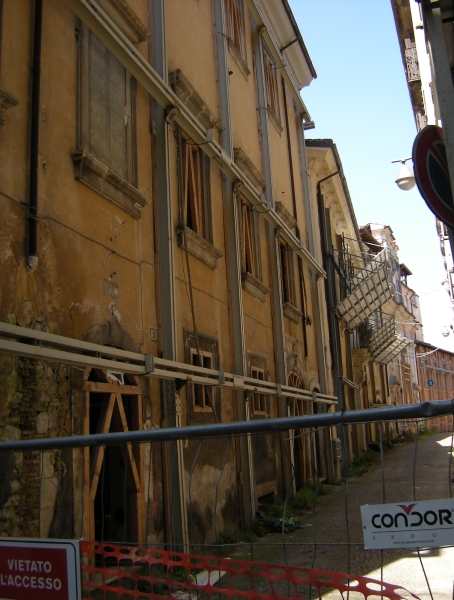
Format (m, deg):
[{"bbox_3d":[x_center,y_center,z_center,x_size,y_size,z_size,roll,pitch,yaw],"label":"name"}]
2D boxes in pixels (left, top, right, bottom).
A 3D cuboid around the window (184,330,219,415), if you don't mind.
[{"bbox_3d":[-0.428,1.338,11.649,0.220,1.420,1.554,-8,-14,18],"label":"window"}]

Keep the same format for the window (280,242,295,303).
[{"bbox_3d":[1.693,-0.836,18.908,0.250,2.121,1.638,-8,-14,18],"label":"window"}]

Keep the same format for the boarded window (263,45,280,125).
[{"bbox_3d":[1.379,-6.822,20.435,0.250,2.100,1.470,-8,-14,18],"label":"boarded window"}]

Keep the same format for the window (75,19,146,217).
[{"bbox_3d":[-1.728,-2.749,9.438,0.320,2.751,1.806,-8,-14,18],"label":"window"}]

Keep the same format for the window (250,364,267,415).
[{"bbox_3d":[0.697,2.079,14.719,0.200,1.067,1.050,-8,-14,18],"label":"window"}]

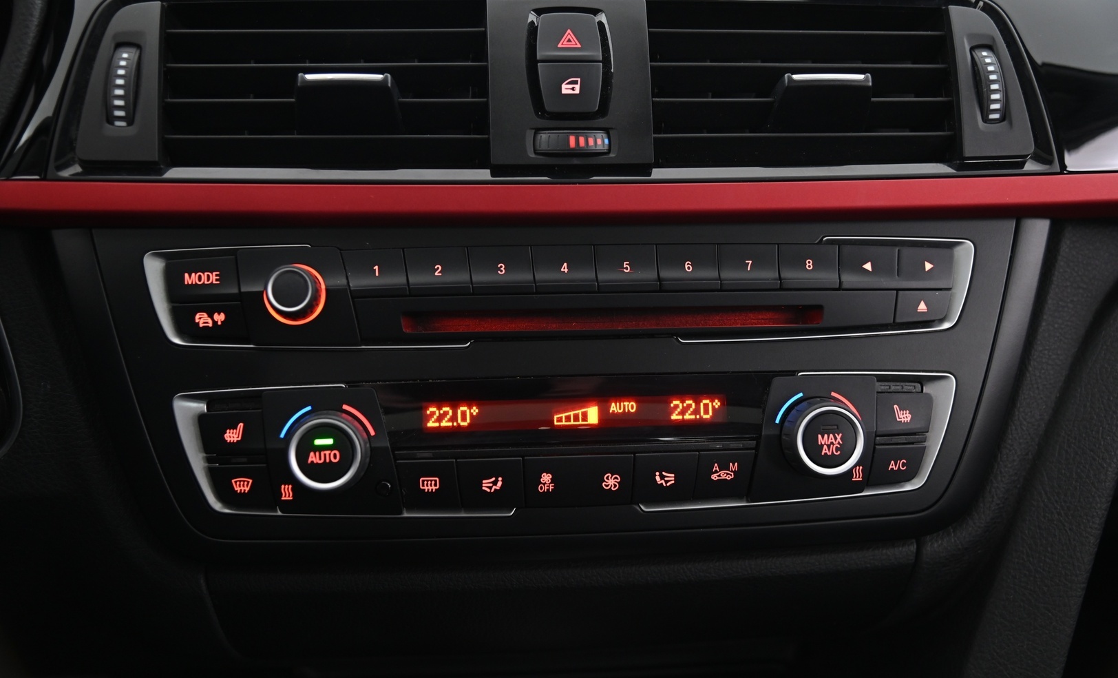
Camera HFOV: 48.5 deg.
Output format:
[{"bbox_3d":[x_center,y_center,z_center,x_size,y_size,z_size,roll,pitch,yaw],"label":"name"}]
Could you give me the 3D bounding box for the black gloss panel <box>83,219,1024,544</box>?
[{"bbox_3d":[0.004,0.010,0.370,0.276,0.089,0.030,-1,-2,-7],"label":"black gloss panel"}]

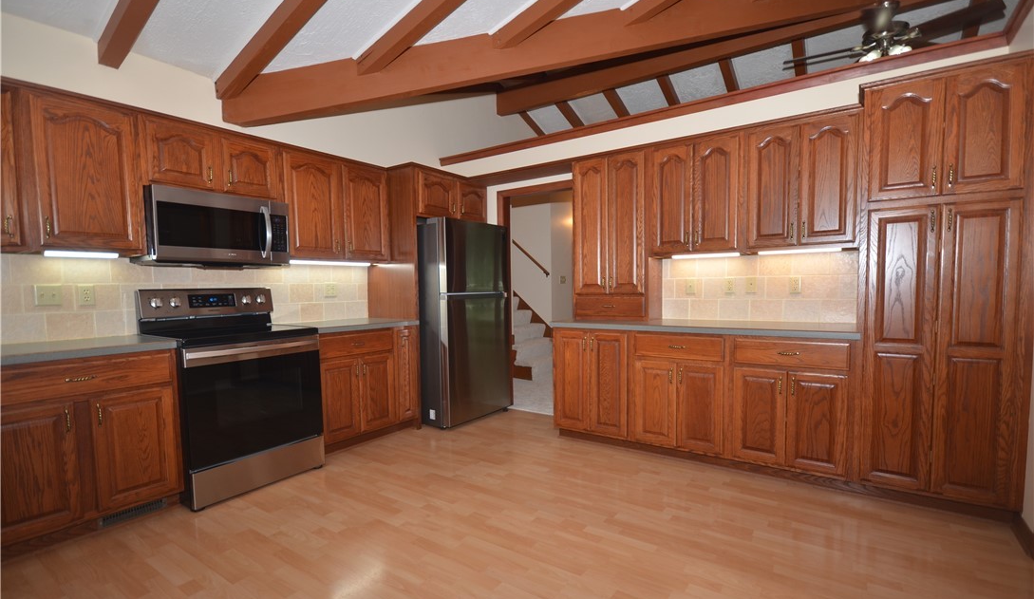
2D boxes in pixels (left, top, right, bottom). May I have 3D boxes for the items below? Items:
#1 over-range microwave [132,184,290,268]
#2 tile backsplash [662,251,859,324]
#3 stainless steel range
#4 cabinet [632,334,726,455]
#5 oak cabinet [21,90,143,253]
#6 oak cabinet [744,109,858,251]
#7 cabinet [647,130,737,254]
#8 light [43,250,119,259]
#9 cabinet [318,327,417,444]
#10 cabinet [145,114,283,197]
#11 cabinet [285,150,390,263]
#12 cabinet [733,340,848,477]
[{"bbox_3d":[-1.946,-0.441,2.973,0.417,0.422,0.757,1,3,36],"label":"over-range microwave"},{"bbox_3d":[1.657,-0.078,3.266,1.239,0.467,0.015,0,2,34],"label":"tile backsplash"},{"bbox_3d":[-1.786,0.520,2.903,0.715,1.182,0.760,1,3,36],"label":"stainless steel range"},{"bbox_3d":[1.193,0.591,3.253,0.626,0.780,0.595,0,2,34],"label":"cabinet"},{"bbox_3d":[-2.357,-0.629,2.485,0.317,0.777,0.468,1,3,36],"label":"oak cabinet"},{"bbox_3d":[1.810,-0.692,2.941,0.599,0.785,0.345,0,2,34],"label":"oak cabinet"},{"bbox_3d":[1.296,-0.695,3.285,0.616,0.785,0.345,0,2,34],"label":"cabinet"},{"bbox_3d":[-2.340,-0.228,2.464,0.085,0.030,0.293,0,2,37],"label":"light"},{"bbox_3d":[-1.342,0.608,3.645,0.632,0.763,0.905,1,3,36],"label":"cabinet"},{"bbox_3d":[-2.024,-0.866,3.027,0.315,0.400,0.801,0,2,37],"label":"cabinet"},{"bbox_3d":[-1.509,-0.691,3.722,0.315,0.805,0.918,0,2,37],"label":"cabinet"},{"bbox_3d":[1.713,0.595,2.859,0.600,0.753,0.624,1,3,36],"label":"cabinet"}]

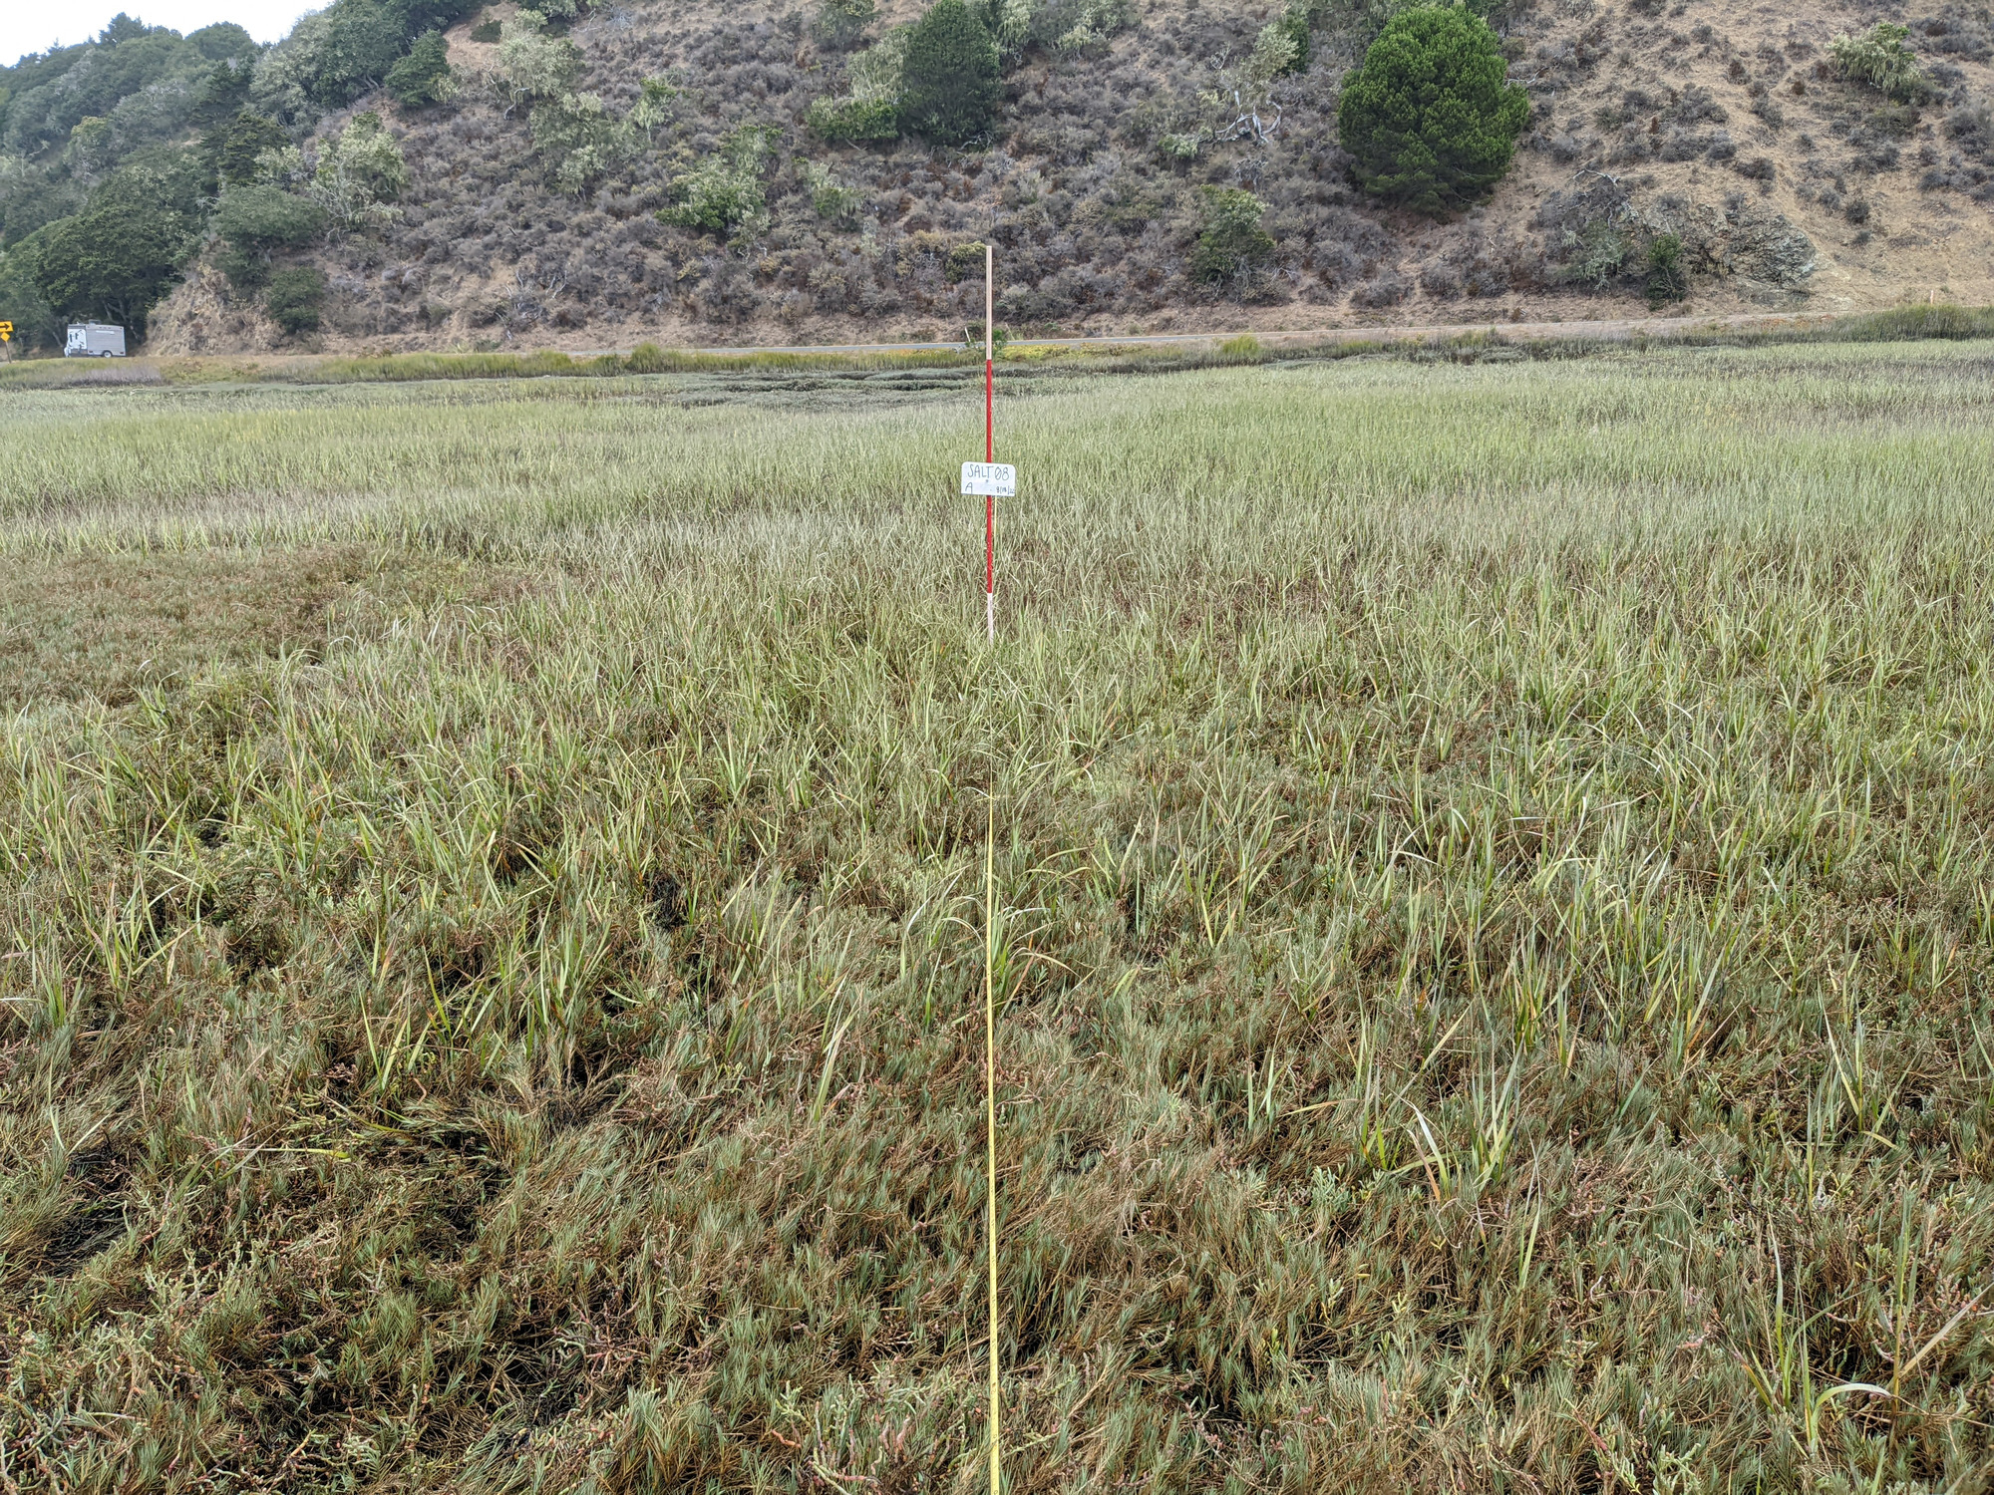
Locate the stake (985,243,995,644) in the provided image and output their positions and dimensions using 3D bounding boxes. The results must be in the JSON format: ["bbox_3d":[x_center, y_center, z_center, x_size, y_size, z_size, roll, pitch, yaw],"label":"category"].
[{"bbox_3d":[-0.025,-1.196,6.727,0.023,1.850,0.023,-1,15,0],"label":"stake"}]

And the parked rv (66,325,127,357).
[{"bbox_3d":[-64.900,-28.900,111.700,2.400,3.050,6.700,-14,20,-42],"label":"parked rv"}]

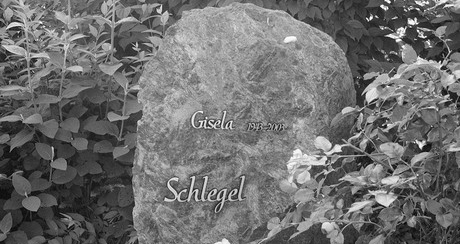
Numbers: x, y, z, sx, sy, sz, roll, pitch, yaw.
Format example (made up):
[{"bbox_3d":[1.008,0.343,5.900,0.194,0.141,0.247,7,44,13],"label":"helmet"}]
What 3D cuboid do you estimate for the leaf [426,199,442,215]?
[{"bbox_3d":[0.562,0.235,2.350,0.038,0.054,0.013,-38,-19,-15],"label":"leaf"}]

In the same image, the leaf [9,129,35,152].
[{"bbox_3d":[-0.606,0.054,2.500,0.045,0.015,0.100,30,68,37],"label":"leaf"}]

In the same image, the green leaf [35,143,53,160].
[{"bbox_3d":[-0.545,0.086,2.500,0.061,0.040,0.013,41,-15,14],"label":"green leaf"}]

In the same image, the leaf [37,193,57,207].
[{"bbox_3d":[-0.538,0.229,2.500,0.078,0.012,0.045,15,47,19],"label":"leaf"}]

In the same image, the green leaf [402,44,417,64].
[{"bbox_3d":[0.493,-0.188,2.350,0.040,0.057,0.013,-10,-17,-3],"label":"green leaf"}]

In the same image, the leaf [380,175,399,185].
[{"bbox_3d":[0.419,0.154,2.250,0.048,0.010,0.039,-12,37,-7],"label":"leaf"}]

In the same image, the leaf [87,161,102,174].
[{"bbox_3d":[-0.420,0.141,2.650,0.053,0.012,0.040,30,64,16],"label":"leaf"}]

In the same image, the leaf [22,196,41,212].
[{"bbox_3d":[-0.557,0.229,2.400,0.048,0.011,0.056,-32,59,-22],"label":"leaf"}]

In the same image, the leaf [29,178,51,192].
[{"bbox_3d":[-0.558,0.184,2.520,0.067,0.012,0.047,-19,49,-17],"label":"leaf"}]

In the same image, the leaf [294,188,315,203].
[{"bbox_3d":[0.203,0.200,2.330,0.054,0.048,0.015,11,-30,6],"label":"leaf"}]

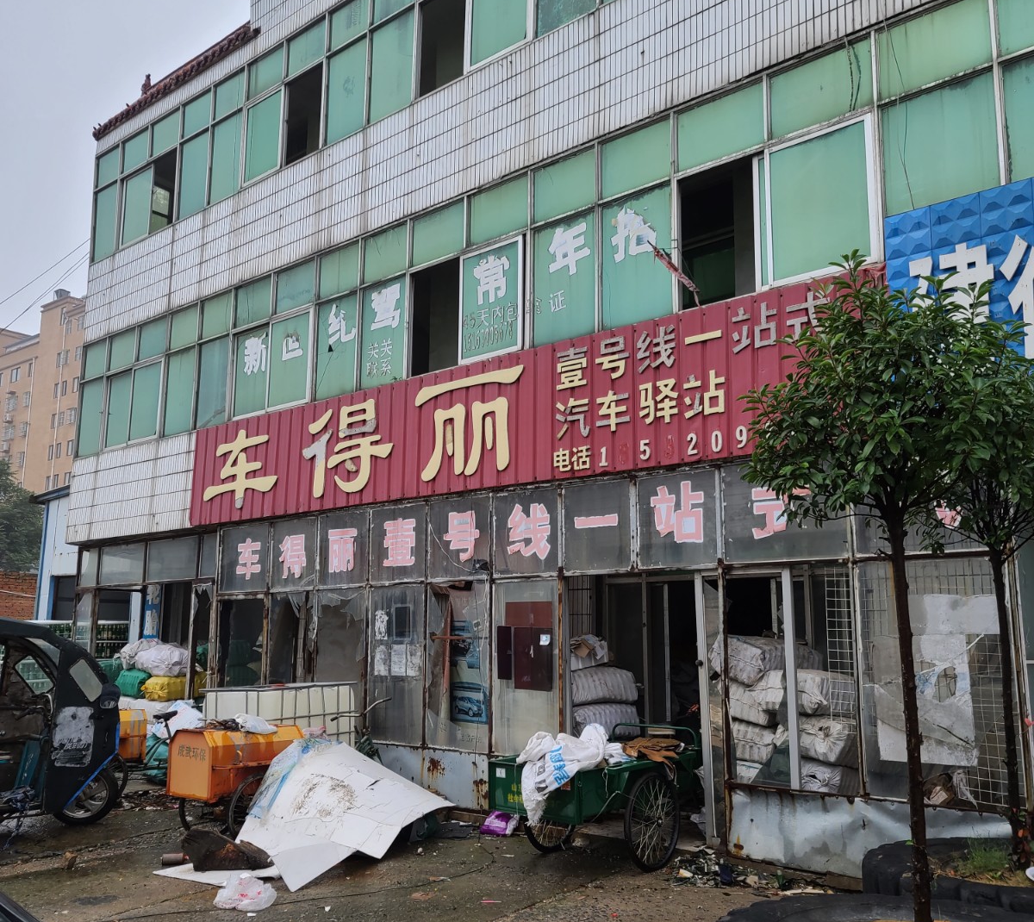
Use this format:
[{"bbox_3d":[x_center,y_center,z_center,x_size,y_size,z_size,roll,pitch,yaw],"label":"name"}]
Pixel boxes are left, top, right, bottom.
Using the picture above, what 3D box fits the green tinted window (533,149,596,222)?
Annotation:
[{"bbox_3d":[0.434,-2.444,8.894,0.712,0.477,0.080,-8,-14,41],"label":"green tinted window"}]

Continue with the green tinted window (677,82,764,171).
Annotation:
[{"bbox_3d":[1.622,-2.650,7.941,0.765,0.484,0.090,-9,-13,40],"label":"green tinted window"}]

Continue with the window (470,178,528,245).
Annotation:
[{"bbox_3d":[-0.161,-2.365,9.478,0.743,0.466,0.090,-9,-13,40],"label":"window"}]

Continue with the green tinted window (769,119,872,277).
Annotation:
[{"bbox_3d":[2.196,-1.872,7.251,0.730,1.005,0.080,-8,-13,41],"label":"green tinted window"}]

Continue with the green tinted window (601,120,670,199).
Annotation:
[{"bbox_3d":[1.005,-2.528,8.393,0.697,0.480,0.080,-8,-14,41],"label":"green tinted window"}]

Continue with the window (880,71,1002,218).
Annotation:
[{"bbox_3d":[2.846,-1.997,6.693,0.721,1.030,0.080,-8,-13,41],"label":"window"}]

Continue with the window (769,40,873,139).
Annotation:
[{"bbox_3d":[2.238,-2.736,7.350,0.787,0.486,0.060,-8,-13,41],"label":"window"}]

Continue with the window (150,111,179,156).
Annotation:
[{"bbox_3d":[-4.979,-4.640,14.148,0.714,0.423,0.090,-9,-13,40],"label":"window"}]

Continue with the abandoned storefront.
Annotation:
[{"bbox_3d":[-1.575,1.923,10.261,12.650,2.870,0.600,-8,-13,41],"label":"abandoned storefront"}]

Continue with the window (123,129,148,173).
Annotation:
[{"bbox_3d":[-5.680,-4.629,14.850,0.736,0.499,0.060,-8,-13,41],"label":"window"}]

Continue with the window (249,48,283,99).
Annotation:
[{"bbox_3d":[-3.150,-4.875,12.552,0.729,0.433,0.080,-8,-13,41],"label":"window"}]

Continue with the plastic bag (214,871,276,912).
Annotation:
[{"bbox_3d":[-1.605,2.539,5.878,0.360,0.217,0.288,0,-10,0],"label":"plastic bag"}]

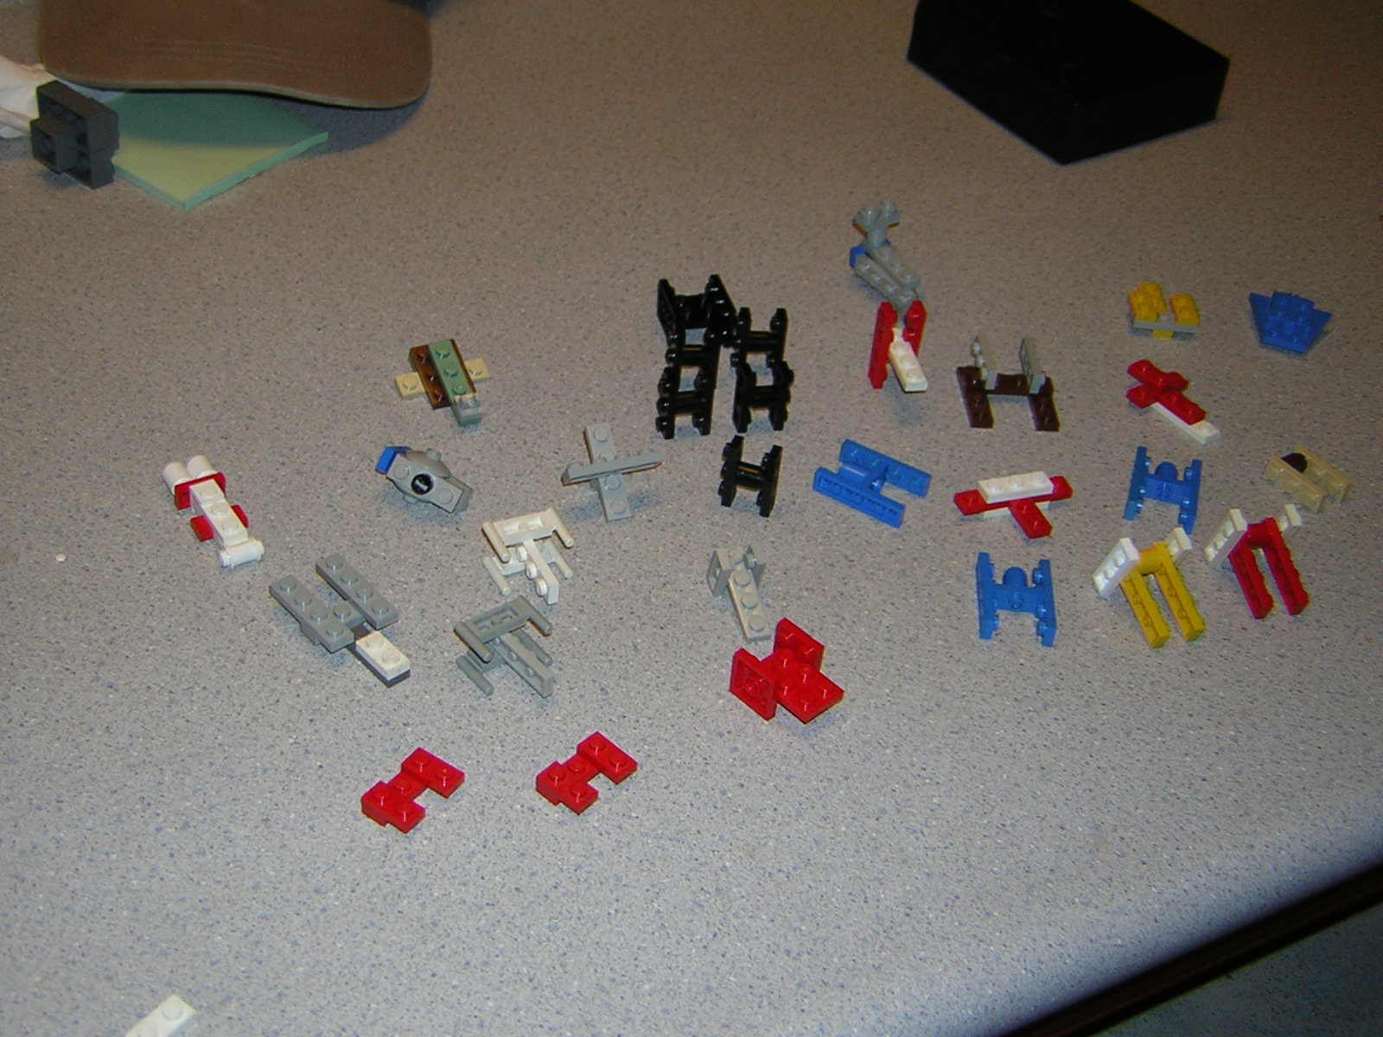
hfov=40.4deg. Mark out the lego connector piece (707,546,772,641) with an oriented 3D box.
[{"bbox_3d":[0.016,0.023,0.582,0.014,0.016,0.032,-9,59,-16],"label":"lego connector piece"}]

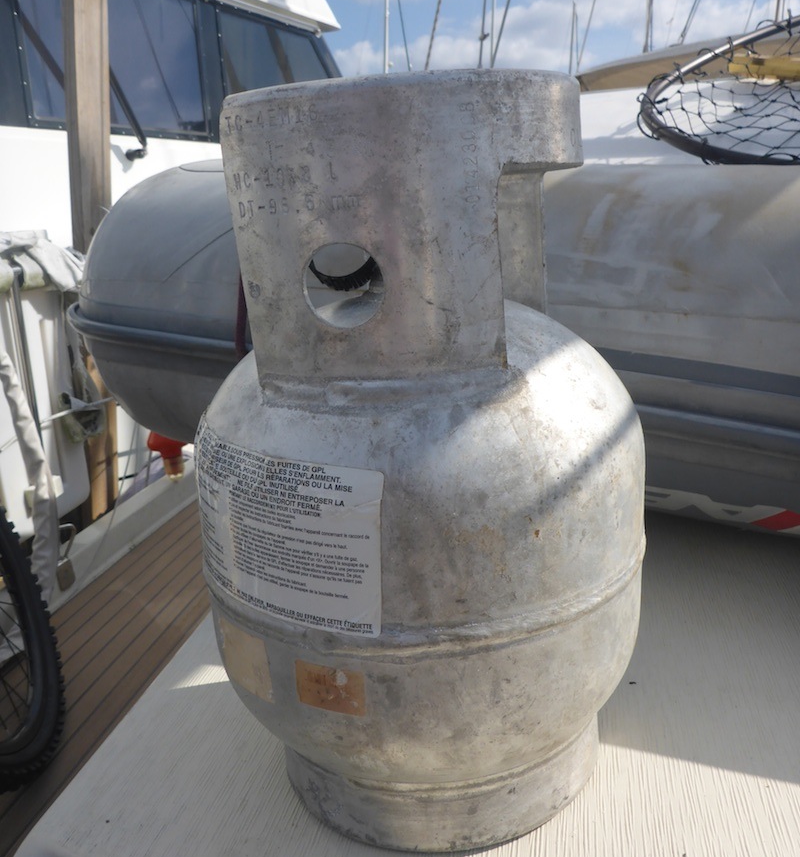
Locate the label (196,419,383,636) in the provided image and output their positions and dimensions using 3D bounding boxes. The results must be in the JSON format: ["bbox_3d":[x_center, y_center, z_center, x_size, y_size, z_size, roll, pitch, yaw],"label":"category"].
[{"bbox_3d":[-0.067,0.047,0.435,0.148,0.079,0.033,13,24,41],"label":"label"}]

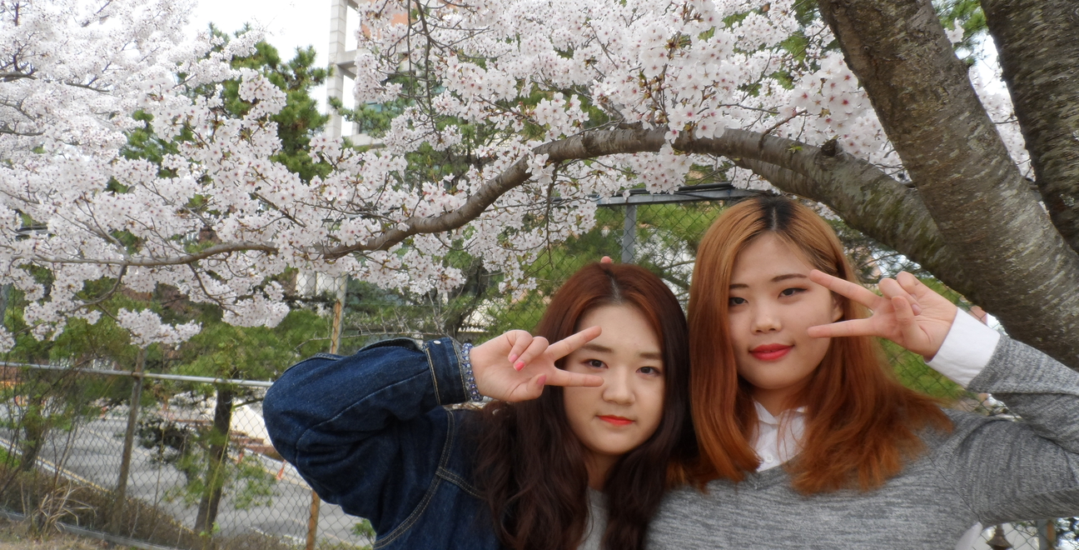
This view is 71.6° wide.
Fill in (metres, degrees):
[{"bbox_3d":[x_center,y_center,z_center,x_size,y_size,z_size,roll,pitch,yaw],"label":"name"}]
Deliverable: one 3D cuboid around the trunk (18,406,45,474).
[{"bbox_3d":[-4.487,1.445,6.612,0.127,0.598,0.127,2,-4,27],"label":"trunk"}]

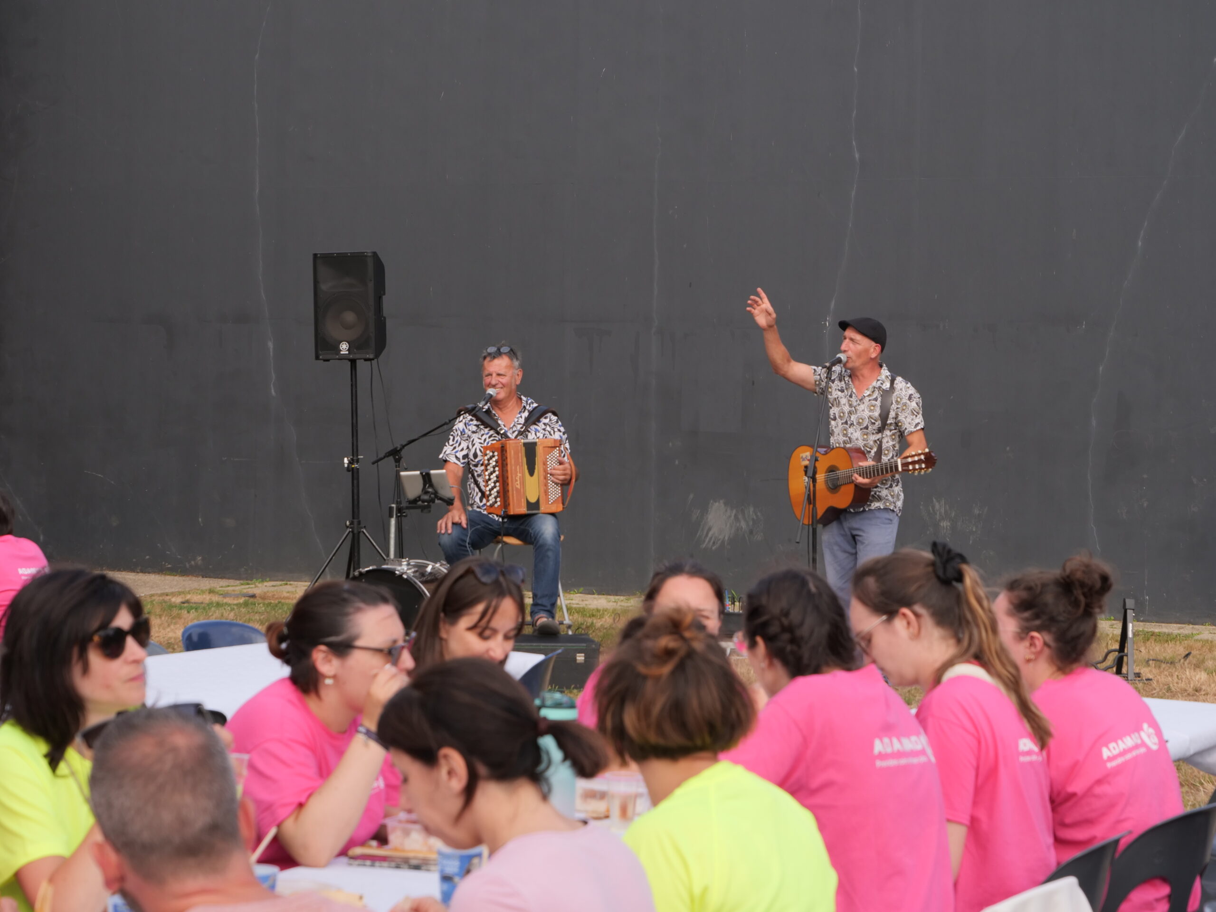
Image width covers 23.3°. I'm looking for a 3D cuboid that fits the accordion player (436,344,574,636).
[{"bbox_3d":[-0.494,0.157,14.150,0.620,1.370,0.820,0,3,5],"label":"accordion player"}]

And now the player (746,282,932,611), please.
[{"bbox_3d":[1.058,0.142,13.550,0.750,1.820,0.520,2,4,35],"label":"player"}]

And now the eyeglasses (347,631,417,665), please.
[{"bbox_3d":[-0.426,0.334,5.225,0.145,0.045,0.140,6,12,21],"label":"eyeglasses"}]

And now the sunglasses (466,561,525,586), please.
[{"bbox_3d":[-0.245,0.271,5.889,0.145,0.050,0.140,8,-43,-35],"label":"sunglasses"}]

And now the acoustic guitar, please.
[{"bbox_3d":[1.145,0.096,13.236,0.120,0.370,1.000,-3,-5,-35],"label":"acoustic guitar"}]

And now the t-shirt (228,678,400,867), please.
[{"bbox_3d":[-0.523,0.691,5.280,0.300,0.570,0.430,1,3,27],"label":"t-shirt"}]

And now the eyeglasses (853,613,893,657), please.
[{"bbox_3d":[0.538,0.316,5.520,0.140,0.047,0.140,-34,-8,12],"label":"eyeglasses"}]

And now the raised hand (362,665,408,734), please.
[{"bbox_3d":[-0.380,0.415,5.050,0.080,0.120,0.075,16,0,-44],"label":"raised hand"}]

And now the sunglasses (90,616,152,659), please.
[{"bbox_3d":[-0.865,0.303,4.965,0.145,0.050,0.145,2,8,40],"label":"sunglasses"}]

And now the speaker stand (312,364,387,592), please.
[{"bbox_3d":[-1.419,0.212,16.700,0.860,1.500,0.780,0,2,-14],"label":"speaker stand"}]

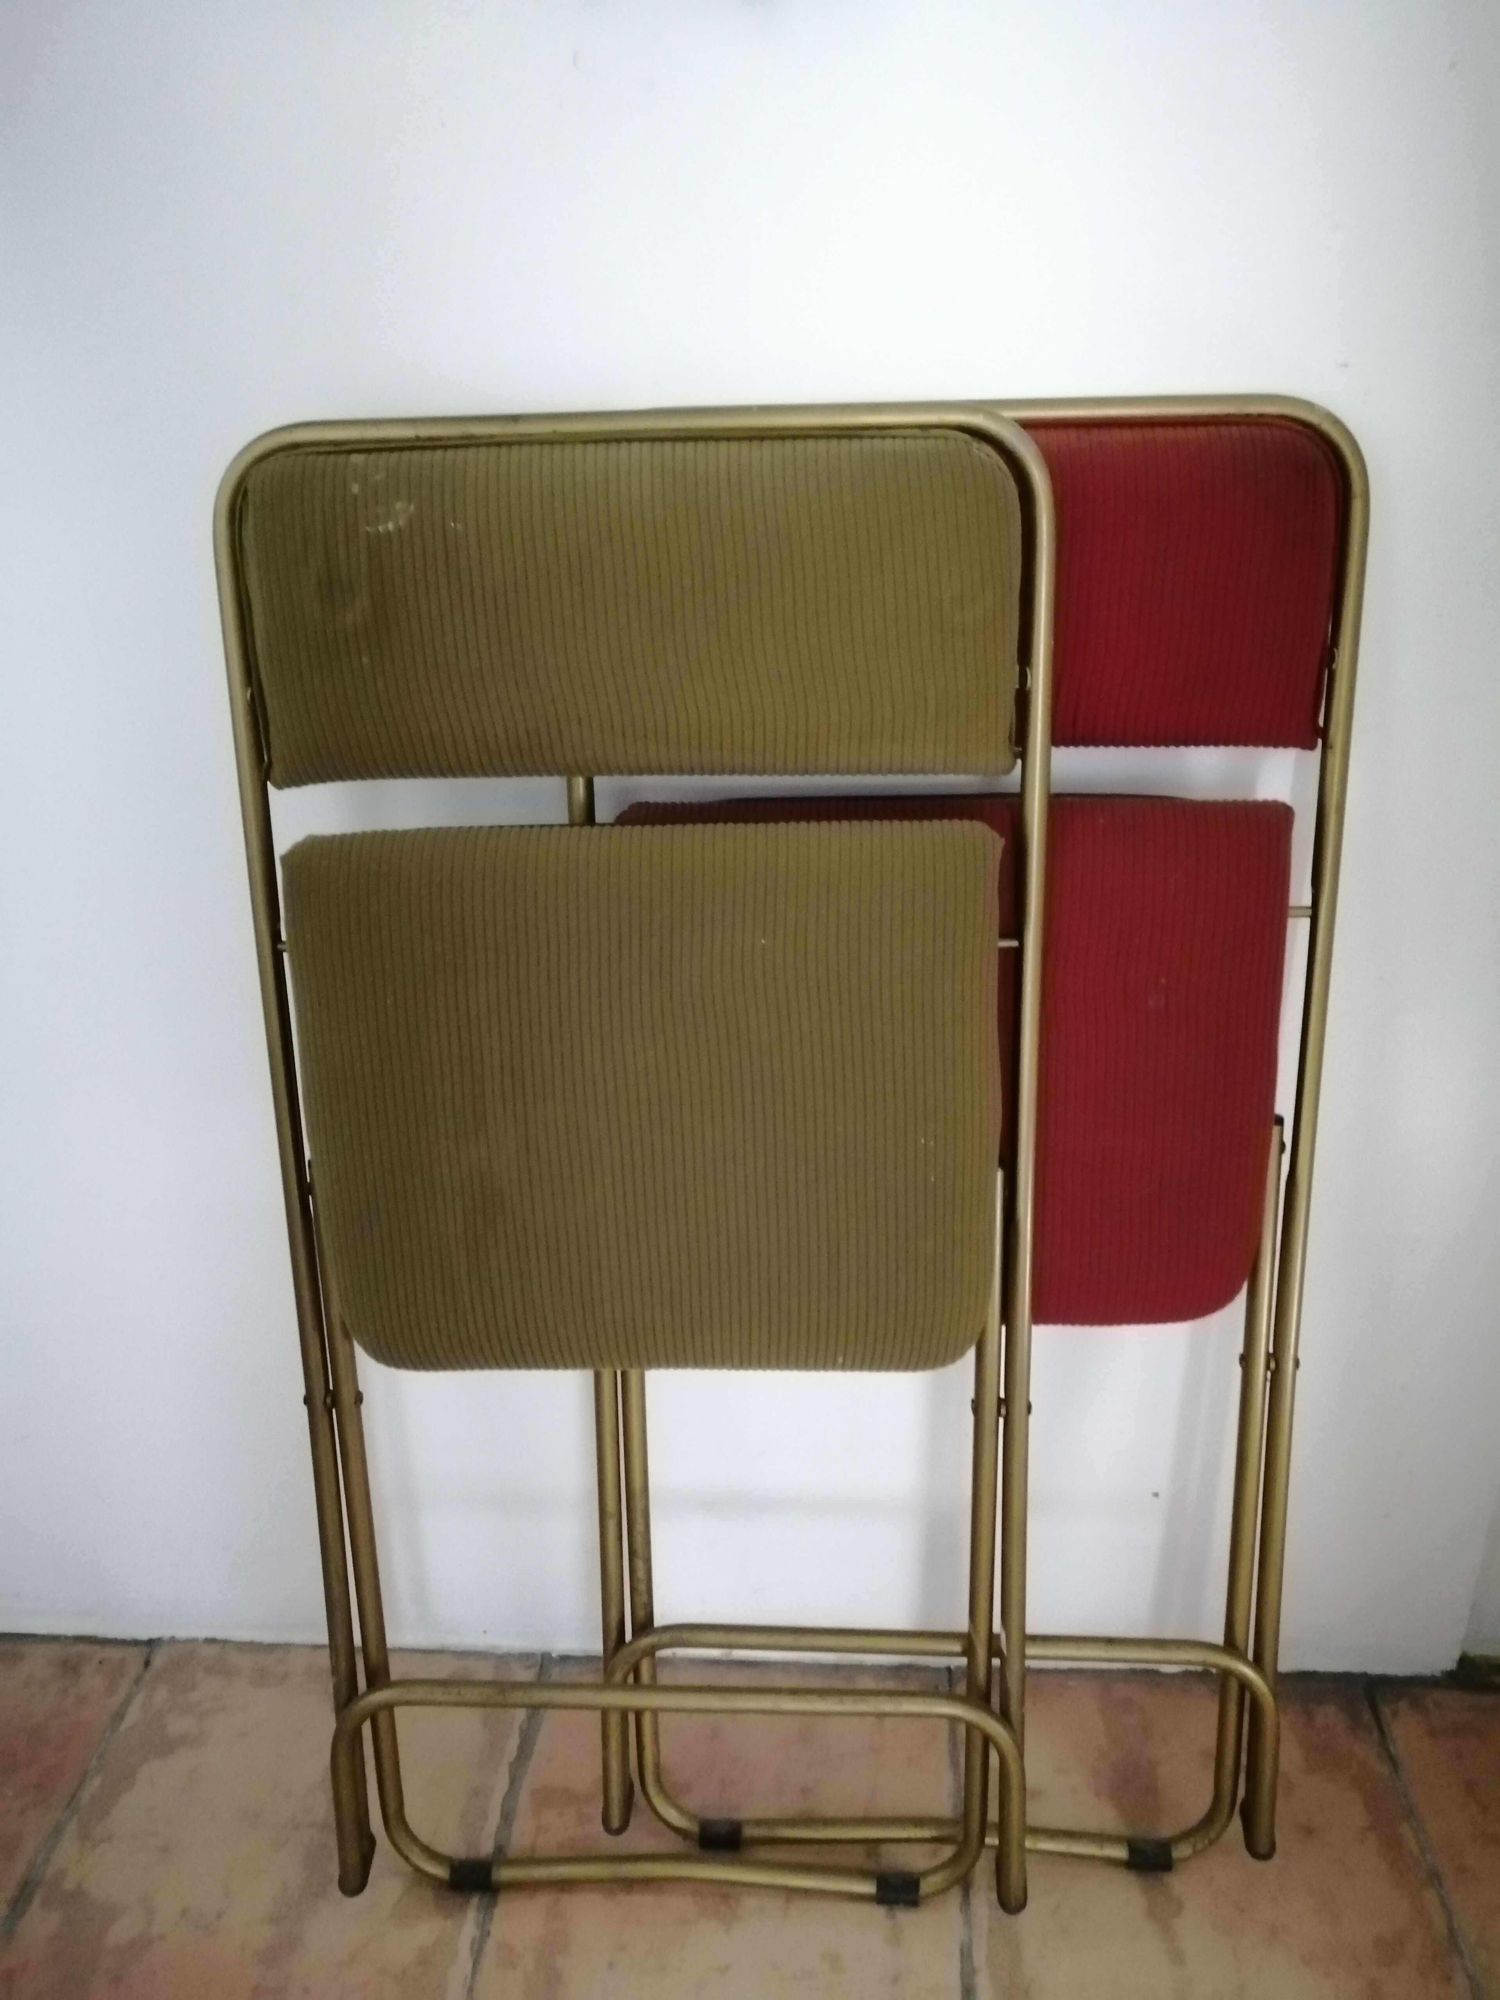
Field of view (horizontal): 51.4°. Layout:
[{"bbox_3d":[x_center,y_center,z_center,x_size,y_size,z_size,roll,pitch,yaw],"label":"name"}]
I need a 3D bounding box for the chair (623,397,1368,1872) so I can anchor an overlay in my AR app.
[{"bbox_3d":[0.118,0.120,0.945,0.455,0.919,0.080,0,12,4],"label":"chair"}]

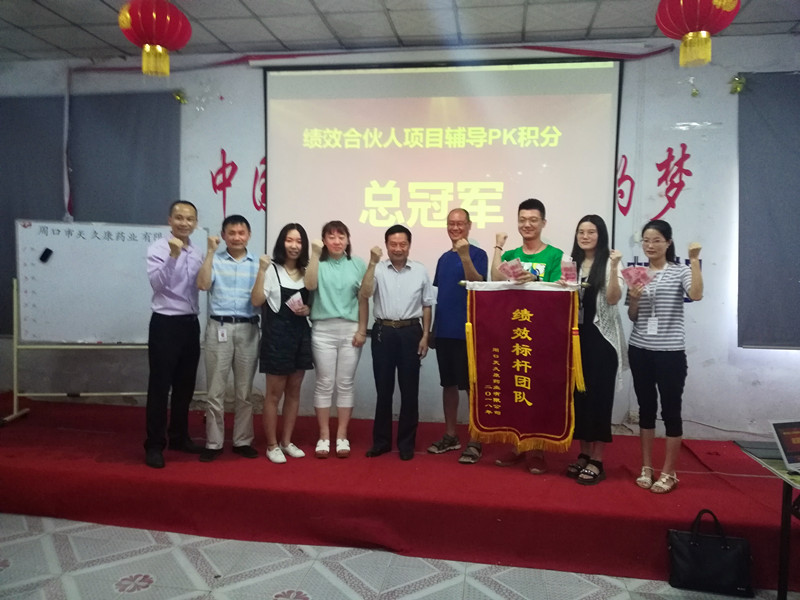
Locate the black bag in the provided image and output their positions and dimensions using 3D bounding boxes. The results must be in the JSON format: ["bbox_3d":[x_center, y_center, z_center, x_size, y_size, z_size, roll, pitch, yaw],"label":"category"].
[{"bbox_3d":[1.635,1.300,3.154,0.391,0.407,0.100,2,3,17],"label":"black bag"}]

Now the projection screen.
[{"bbox_3d":[0.274,-0.797,4.976,2.911,2.249,0.080,2,3,9],"label":"projection screen"}]

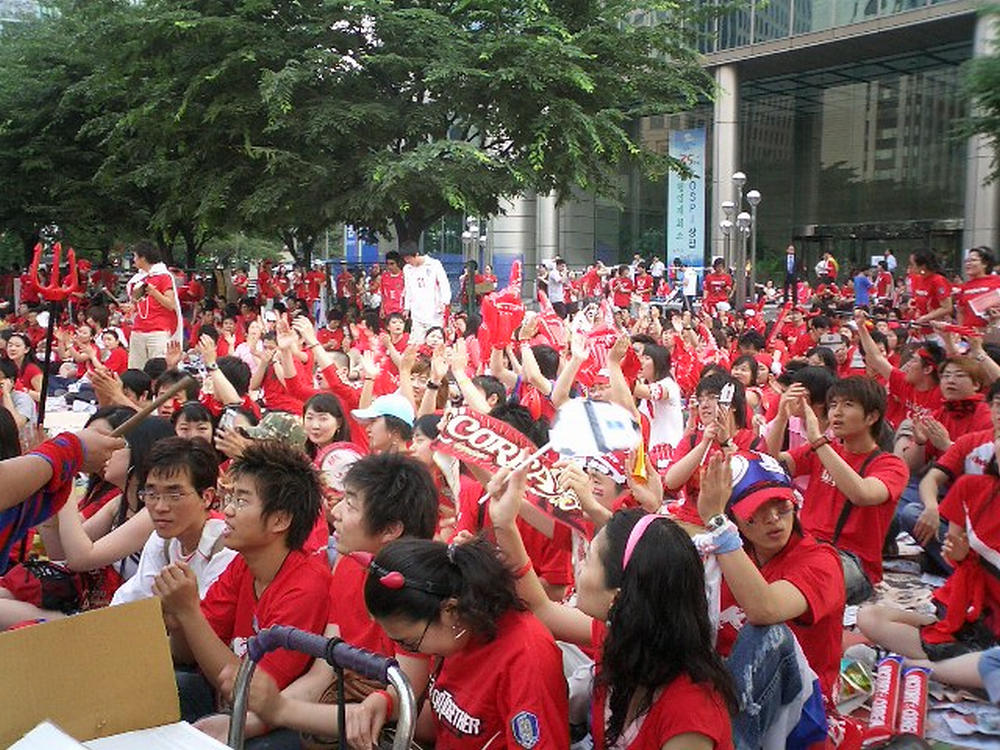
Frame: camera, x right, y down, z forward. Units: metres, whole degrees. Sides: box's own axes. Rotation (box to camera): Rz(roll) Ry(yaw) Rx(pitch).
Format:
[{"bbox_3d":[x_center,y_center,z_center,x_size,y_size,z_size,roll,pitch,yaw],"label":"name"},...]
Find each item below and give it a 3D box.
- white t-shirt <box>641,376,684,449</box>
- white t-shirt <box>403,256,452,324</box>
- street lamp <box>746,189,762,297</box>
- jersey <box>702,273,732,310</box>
[{"bbox_3d":[0.918,0.233,6.000,0.260,0.470,0.400,0,5,-5],"label":"white t-shirt"},{"bbox_3d":[-0.827,-0.964,12.200,0.560,0.780,0.320,2,6,20],"label":"white t-shirt"},{"bbox_3d":[6.190,-2.843,26.145,0.360,3.400,0.360,0,5,0],"label":"street lamp"},{"bbox_3d":[4.578,-1.800,22.500,0.580,0.740,0.280,1,5,6],"label":"jersey"}]

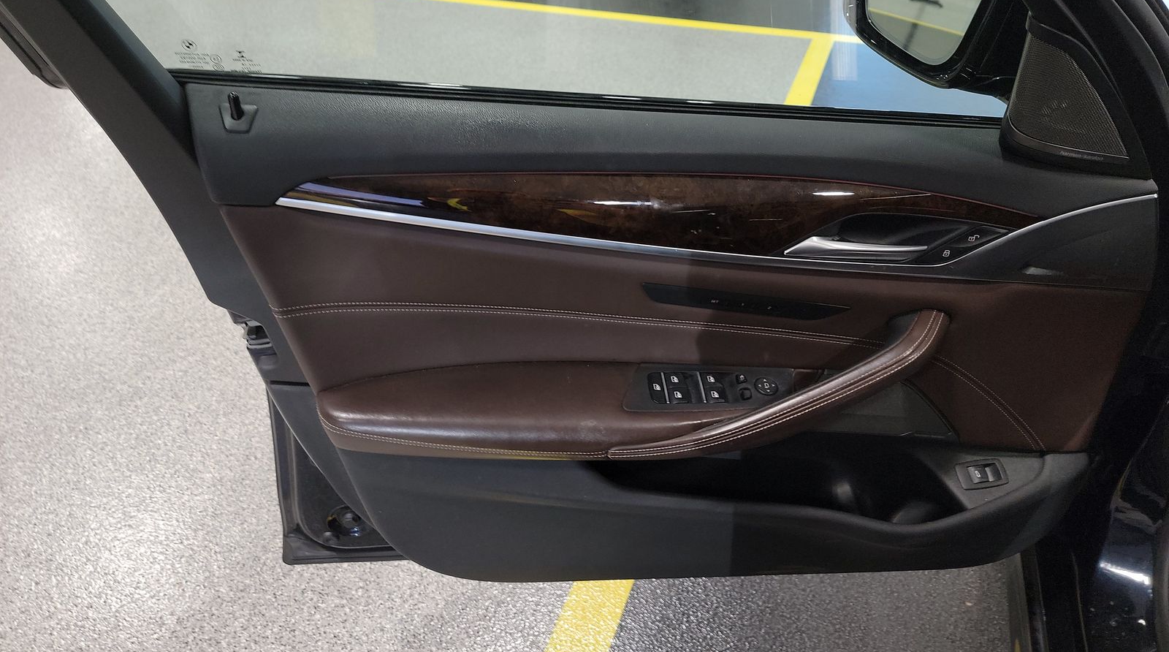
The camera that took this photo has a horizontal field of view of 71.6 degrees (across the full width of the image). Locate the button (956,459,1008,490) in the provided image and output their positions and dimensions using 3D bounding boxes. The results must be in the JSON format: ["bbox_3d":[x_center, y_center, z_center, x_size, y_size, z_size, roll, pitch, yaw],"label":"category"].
[{"bbox_3d":[0.449,0.169,0.917,0.048,0.013,0.030,-9,56,4],"label":"button"}]

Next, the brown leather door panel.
[{"bbox_3d":[0.113,0.040,0.801,0.895,0.325,0.135,-1,37,-1],"label":"brown leather door panel"}]

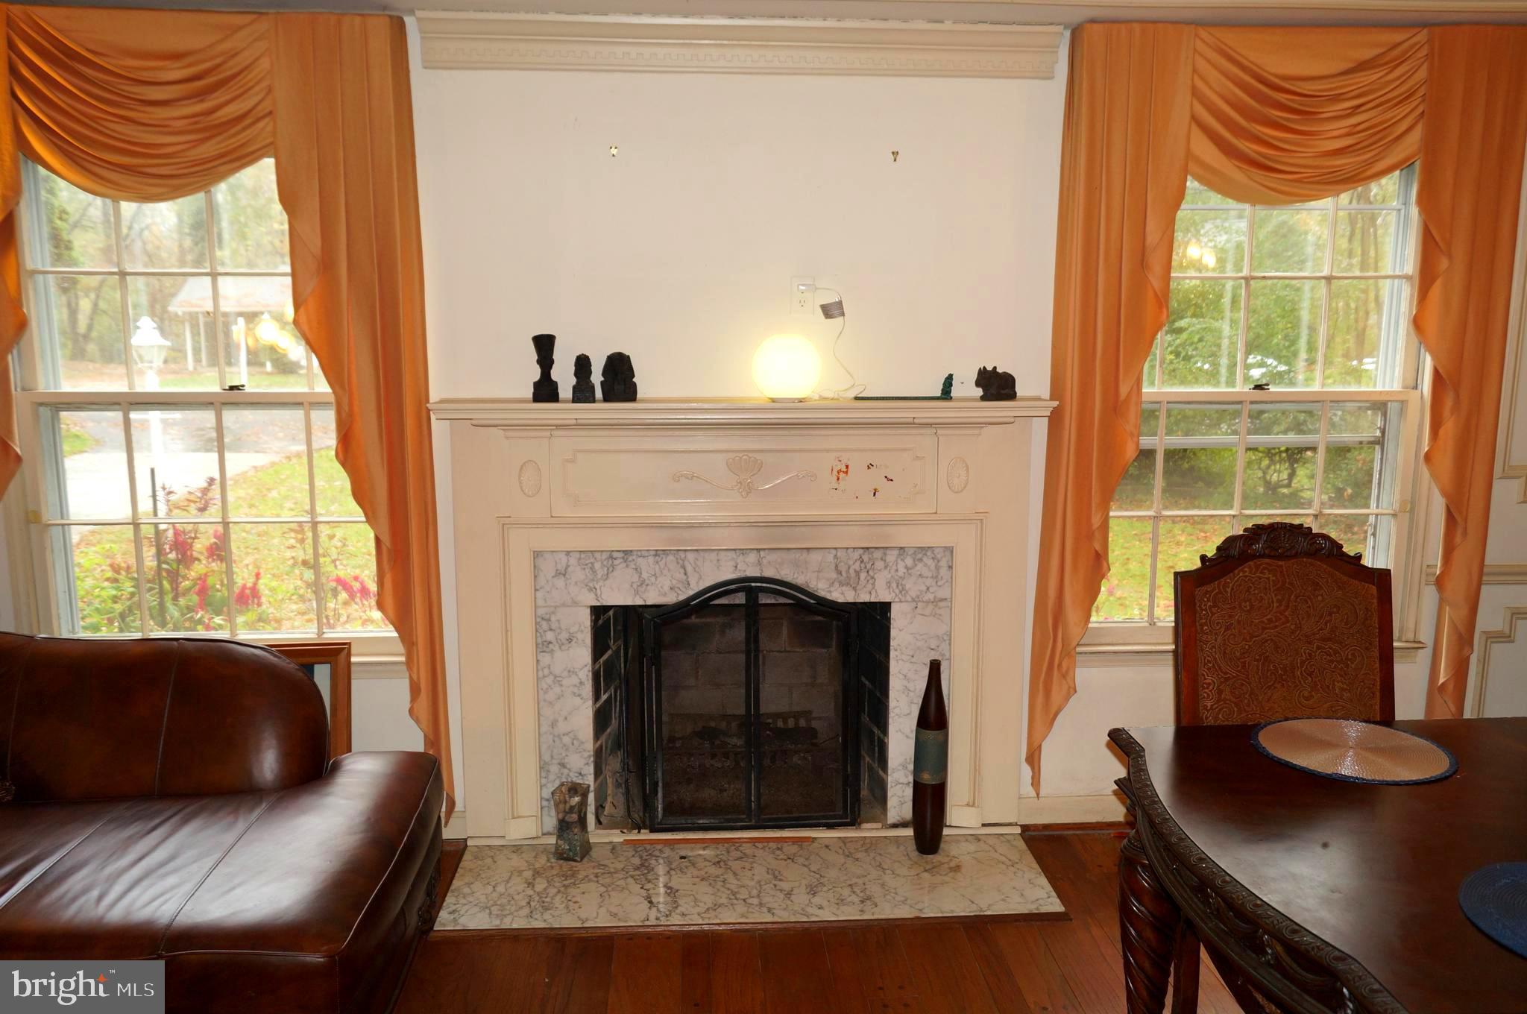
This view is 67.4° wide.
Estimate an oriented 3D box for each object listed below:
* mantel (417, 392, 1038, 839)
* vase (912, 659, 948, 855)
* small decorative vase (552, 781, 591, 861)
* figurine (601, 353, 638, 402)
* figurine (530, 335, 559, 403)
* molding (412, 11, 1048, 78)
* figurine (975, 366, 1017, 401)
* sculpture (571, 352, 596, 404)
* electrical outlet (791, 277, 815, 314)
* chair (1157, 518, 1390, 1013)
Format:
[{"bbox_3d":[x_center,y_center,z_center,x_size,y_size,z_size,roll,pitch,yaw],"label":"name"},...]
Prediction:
[{"bbox_3d":[-0.049,0.371,3.415,1.785,1.371,0.190,0,9,-4],"label":"mantel"},{"bbox_3d":[0.506,0.753,3.460,0.101,0.604,0.101,0,9,-4],"label":"vase"},{"bbox_3d":[-0.577,0.954,3.457,0.092,0.203,0.092,3,10,16],"label":"small decorative vase"},{"bbox_3d":[-0.410,-0.372,3.265,0.104,0.143,0.075,0,9,-4],"label":"figurine"},{"bbox_3d":[-0.620,-0.397,3.240,0.078,0.198,0.080,0,9,-4],"label":"figurine"},{"bbox_3d":[-0.051,-1.288,3.203,1.800,0.137,0.072,0,9,-4],"label":"molding"},{"bbox_3d":[0.678,-0.361,3.347,0.108,0.100,0.066,-5,11,-28],"label":"figurine"},{"bbox_3d":[-0.507,-0.365,3.225,0.066,0.139,0.066,0,9,-4],"label":"sculpture"},{"bbox_3d":[0.116,-0.618,3.356,0.069,0.113,0.010,0,9,-4],"label":"electrical outlet"},{"bbox_3d":[1.178,0.666,2.380,0.560,1.180,0.620,0,9,-4],"label":"chair"}]

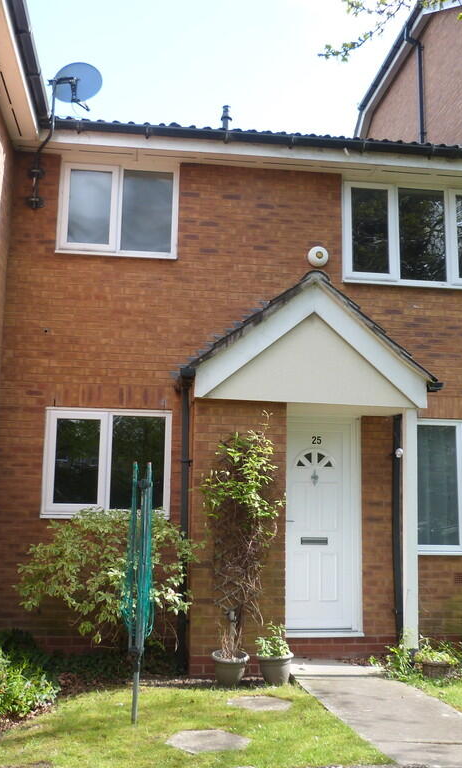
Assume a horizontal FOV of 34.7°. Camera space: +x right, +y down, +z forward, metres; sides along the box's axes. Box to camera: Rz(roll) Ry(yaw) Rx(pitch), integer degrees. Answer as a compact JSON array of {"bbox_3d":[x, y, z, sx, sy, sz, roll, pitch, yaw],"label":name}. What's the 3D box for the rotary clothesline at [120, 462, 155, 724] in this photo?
[{"bbox_3d":[-0.646,1.437,5.156,0.230,1.773,0.230,2,-9,-7],"label":"rotary clothesline"}]

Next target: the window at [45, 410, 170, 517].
[{"bbox_3d":[-1.167,0.750,7.009,1.195,1.035,0.110,2,-9,-7],"label":"window"}]

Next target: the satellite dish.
[{"bbox_3d":[-1.492,-2.874,7.156,0.490,0.420,0.270,-1,-9,9],"label":"satellite dish"}]

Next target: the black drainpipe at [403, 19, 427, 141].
[{"bbox_3d":[3.038,-4.806,12.221,0.300,2.250,0.100,2,-9,-7],"label":"black drainpipe"}]

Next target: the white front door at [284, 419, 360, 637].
[{"bbox_3d":[0.828,1.366,7.206,0.930,2.113,0.110,2,-9,-7],"label":"white front door"}]

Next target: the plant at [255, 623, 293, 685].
[{"bbox_3d":[0.348,2.142,5.875,0.311,0.476,0.310,2,-9,-7],"label":"plant"}]

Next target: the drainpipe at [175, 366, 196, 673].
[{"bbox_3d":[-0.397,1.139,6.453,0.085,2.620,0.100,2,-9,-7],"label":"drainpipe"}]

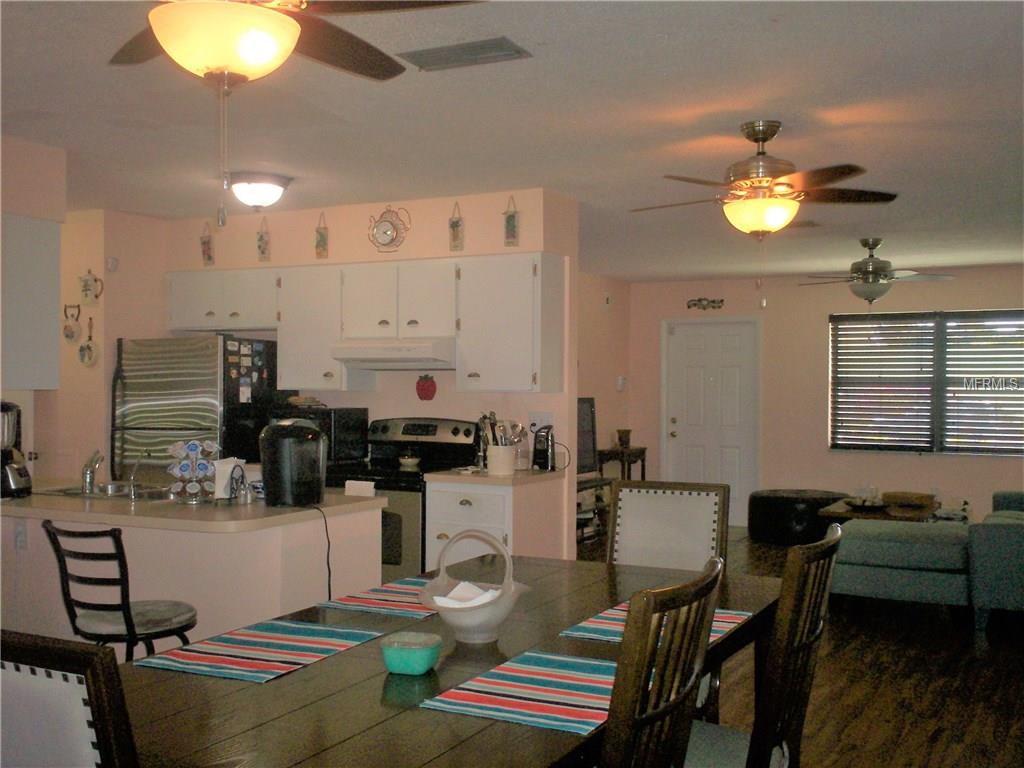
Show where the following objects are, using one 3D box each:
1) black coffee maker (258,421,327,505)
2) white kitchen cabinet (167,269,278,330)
[{"bbox_3d":[-0.898,0.304,4.336,0.260,0.360,0.320,0,0,-14],"label":"black coffee maker"},{"bbox_3d":[-1.683,-0.507,6.545,0.845,0.359,0.322,0,1,27],"label":"white kitchen cabinet"}]

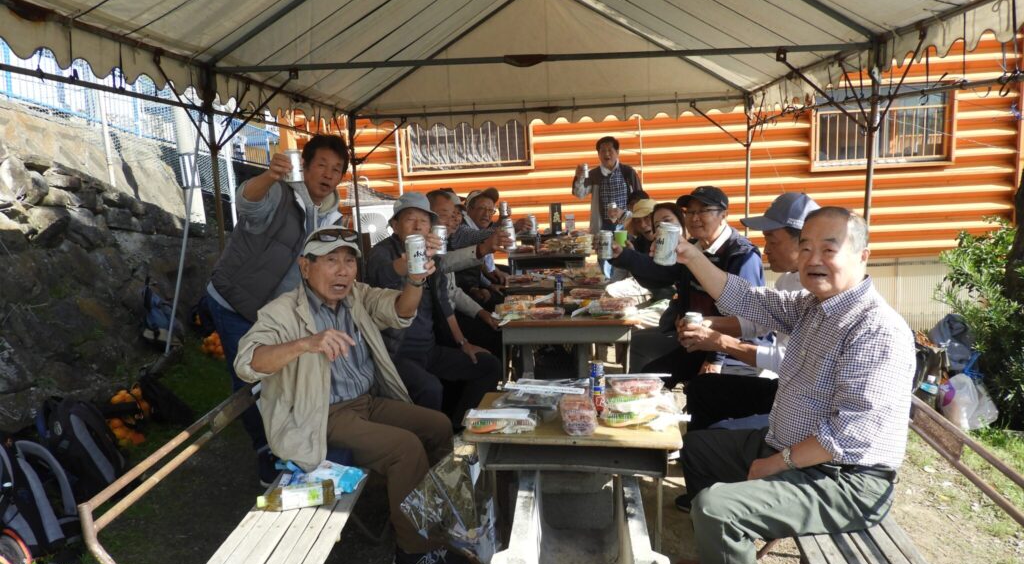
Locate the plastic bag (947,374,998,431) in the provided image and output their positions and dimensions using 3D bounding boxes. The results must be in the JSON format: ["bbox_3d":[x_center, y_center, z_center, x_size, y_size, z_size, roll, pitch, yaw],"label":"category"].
[{"bbox_3d":[2.330,0.611,3.600,0.240,0.260,0.200,1,10,22],"label":"plastic bag"}]

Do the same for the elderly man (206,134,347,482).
[{"bbox_3d":[-1.040,0.157,3.140,0.590,1.610,0.590,6,12,43],"label":"elderly man"}]

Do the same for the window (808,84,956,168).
[{"bbox_3d":[4.291,-1.784,8.200,1.660,0.960,0.150,-2,9,4],"label":"window"}]

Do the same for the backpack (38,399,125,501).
[{"bbox_3d":[-1.984,0.778,3.280,0.310,0.460,0.250,-10,12,-36],"label":"backpack"}]

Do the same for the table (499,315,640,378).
[{"bbox_3d":[0.299,0.495,3.389,0.620,0.770,0.420,-1,10,7],"label":"table"}]

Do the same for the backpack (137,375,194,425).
[{"bbox_3d":[-1.928,0.654,3.950,0.290,0.310,0.270,-9,11,-37],"label":"backpack"}]

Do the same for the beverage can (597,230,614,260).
[{"bbox_3d":[0.448,-0.178,3.380,0.066,0.122,0.066,-2,10,0],"label":"beverage can"}]

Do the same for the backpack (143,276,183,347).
[{"bbox_3d":[-2.609,0.228,5.300,0.200,0.480,0.270,7,13,44],"label":"backpack"}]

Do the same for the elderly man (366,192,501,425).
[{"bbox_3d":[-0.400,0.238,3.400,0.740,1.320,0.580,4,10,34],"label":"elderly man"}]

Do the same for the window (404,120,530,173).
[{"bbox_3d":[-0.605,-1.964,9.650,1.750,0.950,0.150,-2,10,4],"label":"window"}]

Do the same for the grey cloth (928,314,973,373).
[{"bbox_3d":[2.656,0.376,4.300,0.270,0.330,0.250,4,11,37],"label":"grey cloth"}]

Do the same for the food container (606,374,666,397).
[{"bbox_3d":[0.373,0.312,2.130,0.180,0.050,0.120,-2,9,3],"label":"food container"}]

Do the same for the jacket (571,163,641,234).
[{"bbox_3d":[0.738,-0.635,5.600,0.560,0.630,0.400,-1,9,6],"label":"jacket"}]

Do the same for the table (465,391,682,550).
[{"bbox_3d":[0.217,0.755,2.222,0.600,0.720,0.400,-1,10,11],"label":"table"}]

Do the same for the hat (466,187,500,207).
[{"bbox_3d":[-0.193,-0.578,4.800,0.260,0.140,0.180,4,11,36],"label":"hat"}]

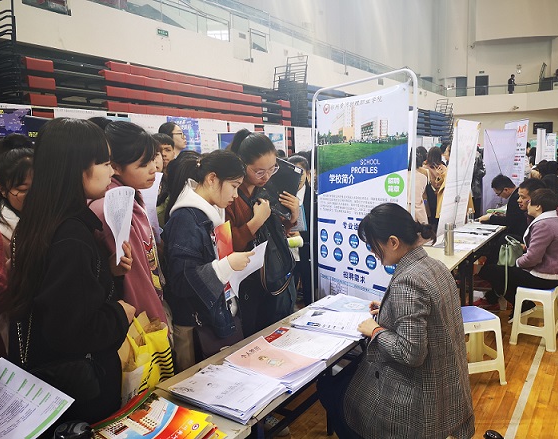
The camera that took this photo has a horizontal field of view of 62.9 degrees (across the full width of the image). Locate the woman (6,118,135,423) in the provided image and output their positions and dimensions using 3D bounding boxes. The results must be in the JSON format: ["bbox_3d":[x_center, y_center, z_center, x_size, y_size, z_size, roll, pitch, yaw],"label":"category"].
[{"bbox_3d":[-0.645,0.533,1.515,0.400,1.670,0.440,-4,8,-22],"label":"woman"}]

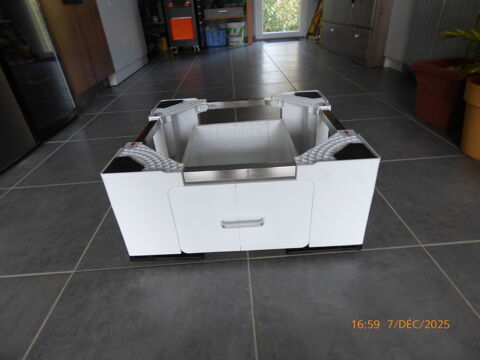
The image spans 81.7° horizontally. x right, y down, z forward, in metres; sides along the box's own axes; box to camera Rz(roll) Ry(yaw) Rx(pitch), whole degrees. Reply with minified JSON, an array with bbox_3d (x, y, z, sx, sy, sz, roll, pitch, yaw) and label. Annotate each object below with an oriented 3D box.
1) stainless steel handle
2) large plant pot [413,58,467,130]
[{"bbox_3d":[0.007,0.104,0.665,0.104,0.011,0.021,-3,32,2],"label":"stainless steel handle"},{"bbox_3d":[1.027,-0.400,1.308,0.302,0.268,0.302,-9,33,-7],"label":"large plant pot"}]

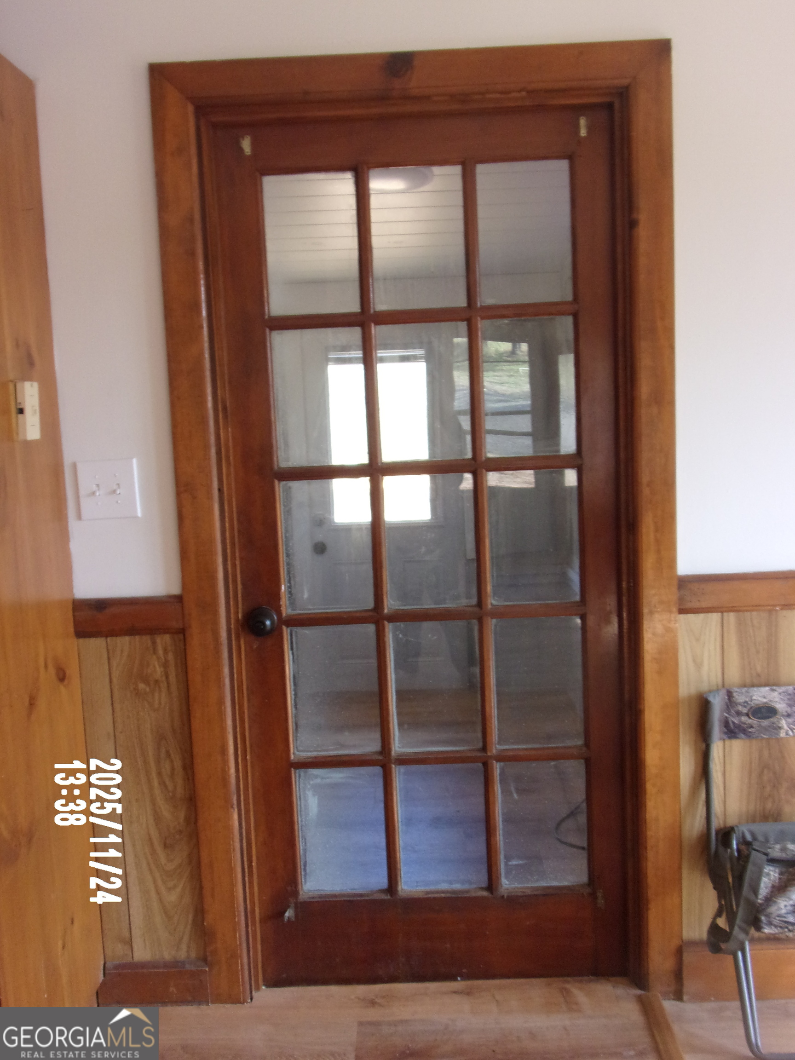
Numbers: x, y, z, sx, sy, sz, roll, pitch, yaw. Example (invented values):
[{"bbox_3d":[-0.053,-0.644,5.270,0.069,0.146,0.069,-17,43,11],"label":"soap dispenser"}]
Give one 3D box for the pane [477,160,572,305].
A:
[{"bbox_3d":[0.285,-0.664,2.262,0.210,0.311,0.012,-2,6,2],"label":"pane"}]

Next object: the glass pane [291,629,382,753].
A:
[{"bbox_3d":[-0.147,0.378,2.392,0.206,0.309,0.014,-2,6,2],"label":"glass pane"}]

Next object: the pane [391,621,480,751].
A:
[{"bbox_3d":[0.093,0.368,2.384,0.206,0.309,0.014,-2,6,2],"label":"pane"}]

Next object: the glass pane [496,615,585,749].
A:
[{"bbox_3d":[0.331,0.358,2.369,0.210,0.311,0.012,-2,6,2],"label":"glass pane"}]

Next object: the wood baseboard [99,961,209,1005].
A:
[{"bbox_3d":[-0.578,1.072,2.393,0.258,0.097,0.027,-2,6,2],"label":"wood baseboard"}]

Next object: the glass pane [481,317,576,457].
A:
[{"bbox_3d":[0.302,-0.324,2.302,0.206,0.309,0.014,-2,6,2],"label":"glass pane"}]

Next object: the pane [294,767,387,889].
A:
[{"bbox_3d":[-0.132,0.719,2.418,0.210,0.311,0.012,-2,6,2],"label":"pane"}]

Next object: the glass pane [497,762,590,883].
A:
[{"bbox_3d":[0.347,0.700,2.412,0.206,0.309,0.014,-2,6,2],"label":"glass pane"}]

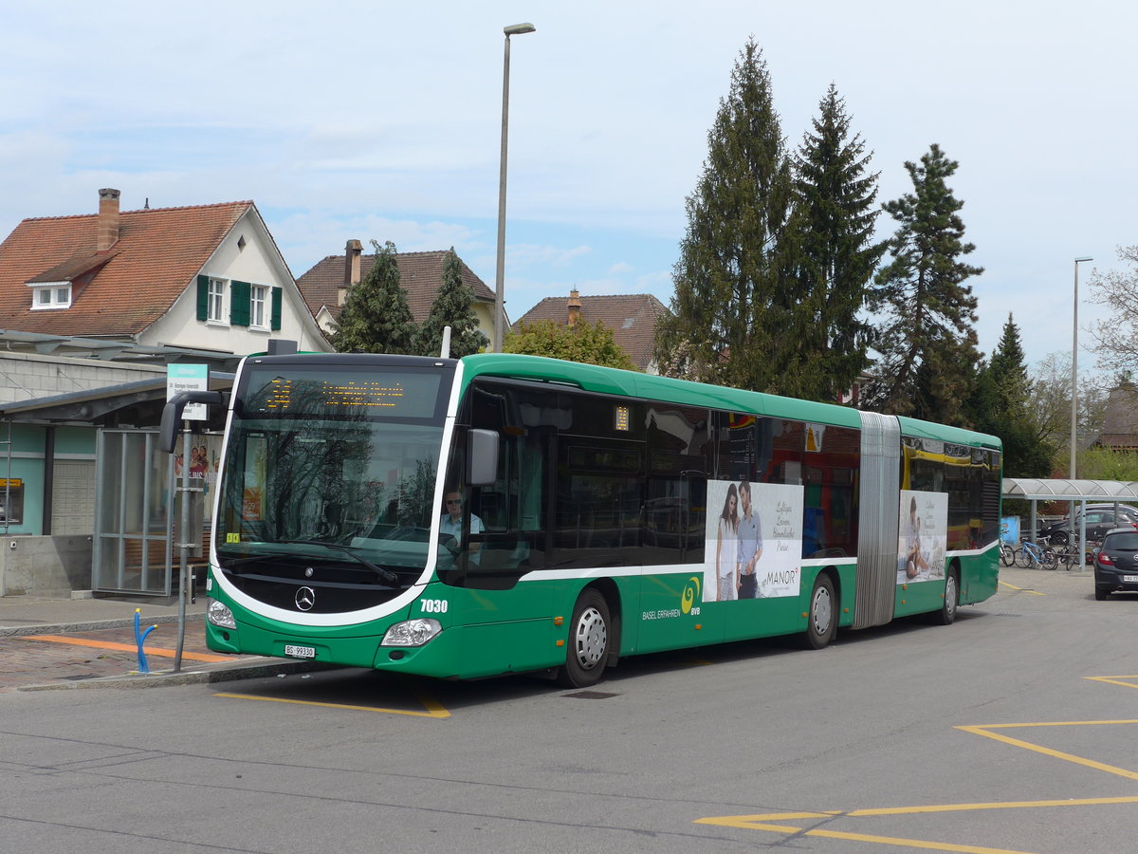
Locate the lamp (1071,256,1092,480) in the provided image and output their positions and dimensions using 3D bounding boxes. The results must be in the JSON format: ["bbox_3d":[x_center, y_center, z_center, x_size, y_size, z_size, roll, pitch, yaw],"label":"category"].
[{"bbox_3d":[16.642,-0.574,58.721,0.680,9.904,0.250,1,-2,33],"label":"lamp"}]

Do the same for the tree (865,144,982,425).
[{"bbox_3d":[17.276,-4.193,87.726,5.871,19.093,5.871,1,-2,33],"label":"tree"}]

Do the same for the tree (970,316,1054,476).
[{"bbox_3d":[23.083,-0.098,94.832,4.753,11.721,4.753,1,-2,33],"label":"tree"}]

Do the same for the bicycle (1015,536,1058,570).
[{"bbox_3d":[14.494,3.897,56.015,0.550,1.030,1.680,3,-2,-36],"label":"bicycle"}]

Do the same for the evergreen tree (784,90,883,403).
[{"bbox_3d":[11.530,-5.202,80.708,5.314,20.329,5.314,1,-2,33],"label":"evergreen tree"}]

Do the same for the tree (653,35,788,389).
[{"bbox_3d":[6.756,-5.751,74.702,6.255,20.731,6.255,1,-2,33],"label":"tree"}]

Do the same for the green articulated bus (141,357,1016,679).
[{"bbox_3d":[2.059,1.174,23.123,2.820,3.120,18.304,1,-2,28],"label":"green articulated bus"}]

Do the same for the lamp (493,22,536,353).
[{"bbox_3d":[-0.993,-2.086,31.518,0.680,10.026,0.250,1,-2,33],"label":"lamp"}]

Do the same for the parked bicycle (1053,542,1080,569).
[{"bbox_3d":[15.832,4.009,57.514,0.550,1.000,1.680,3,-2,-36],"label":"parked bicycle"}]

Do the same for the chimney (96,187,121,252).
[{"bbox_3d":[-16.240,-7.239,64.005,0.500,2.119,0.600,1,-2,33],"label":"chimney"}]

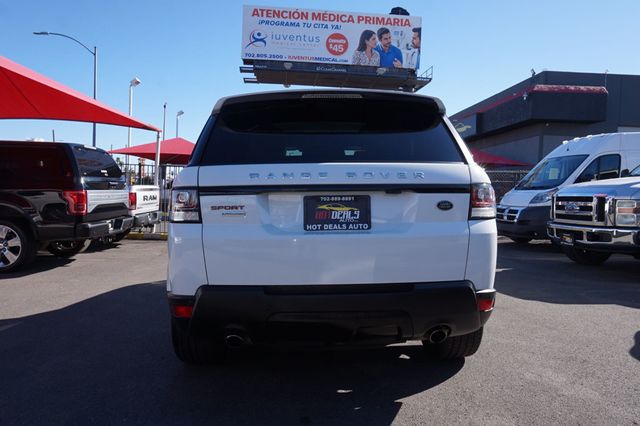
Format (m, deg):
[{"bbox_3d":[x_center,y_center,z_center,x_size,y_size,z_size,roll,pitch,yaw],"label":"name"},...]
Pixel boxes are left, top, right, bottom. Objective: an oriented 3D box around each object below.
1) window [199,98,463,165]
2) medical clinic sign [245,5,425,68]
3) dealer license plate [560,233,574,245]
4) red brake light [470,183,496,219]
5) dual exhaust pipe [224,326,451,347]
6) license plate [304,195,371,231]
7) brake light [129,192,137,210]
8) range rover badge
[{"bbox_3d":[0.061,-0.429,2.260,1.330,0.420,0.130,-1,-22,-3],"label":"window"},{"bbox_3d":[0.963,-14.323,34.800,14.600,4.270,0.400,2,2,-3],"label":"medical clinic sign"},{"bbox_3d":[3.512,0.366,6.050,0.015,0.155,0.305,2,2,-4],"label":"dealer license plate"},{"bbox_3d":[0.841,-0.063,2.200,0.165,0.185,0.180,-1,3,-7],"label":"red brake light"},{"bbox_3d":[0.088,0.614,2.120,1.100,0.100,0.170,-1,3,-3],"label":"dual exhaust pipe"},{"bbox_3d":[0.080,0.001,1.980,0.310,0.160,0.015,-1,3,-3],"label":"license plate"},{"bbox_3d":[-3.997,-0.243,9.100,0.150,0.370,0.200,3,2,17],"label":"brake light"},{"bbox_3d":[0.599,-0.034,2.040,0.080,0.045,0.010,-1,3,-7],"label":"range rover badge"}]

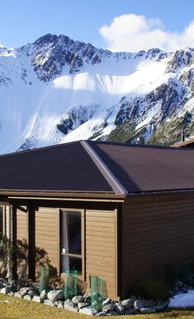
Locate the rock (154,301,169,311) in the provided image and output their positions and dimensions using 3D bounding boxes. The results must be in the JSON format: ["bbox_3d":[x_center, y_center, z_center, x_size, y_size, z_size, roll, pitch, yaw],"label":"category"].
[{"bbox_3d":[1.607,3.639,11.950,0.374,0.242,0.300,0,-1,0],"label":"rock"}]

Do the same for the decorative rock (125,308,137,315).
[{"bbox_3d":[0.831,3.661,11.550,0.289,0.150,0.240,0,-1,0],"label":"decorative rock"}]

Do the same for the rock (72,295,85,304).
[{"bbox_3d":[-0.473,3.583,12.250,0.332,0.235,0.270,0,-1,0],"label":"rock"}]

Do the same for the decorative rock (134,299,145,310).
[{"bbox_3d":[1.039,3.544,11.722,0.310,0.264,0.259,0,-2,0],"label":"decorative rock"}]

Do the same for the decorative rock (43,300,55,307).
[{"bbox_3d":[-1.218,3.691,12.293,0.324,0.130,0.211,-2,-3,42],"label":"decorative rock"}]

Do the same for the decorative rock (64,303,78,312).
[{"bbox_3d":[-0.649,3.622,11.737,0.348,0.199,0.244,-2,-3,42],"label":"decorative rock"}]

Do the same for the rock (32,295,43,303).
[{"bbox_3d":[-1.564,3.659,12.600,0.289,0.191,0.240,0,-1,0],"label":"rock"}]

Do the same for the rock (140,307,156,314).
[{"bbox_3d":[1.209,3.616,11.484,0.378,0.161,0.227,0,-2,0],"label":"rock"}]

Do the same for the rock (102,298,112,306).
[{"bbox_3d":[0.234,3.529,11.836,0.247,0.174,0.197,0,-2,0],"label":"rock"}]

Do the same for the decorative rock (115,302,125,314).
[{"bbox_3d":[0.575,3.599,11.600,0.230,0.270,0.230,0,-1,0],"label":"decorative rock"}]

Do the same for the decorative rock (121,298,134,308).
[{"bbox_3d":[0.754,3.595,11.950,0.287,0.230,0.240,0,-1,0],"label":"decorative rock"}]

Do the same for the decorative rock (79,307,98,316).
[{"bbox_3d":[-0.204,3.620,11.426,0.451,0.173,0.280,-2,-3,42],"label":"decorative rock"}]

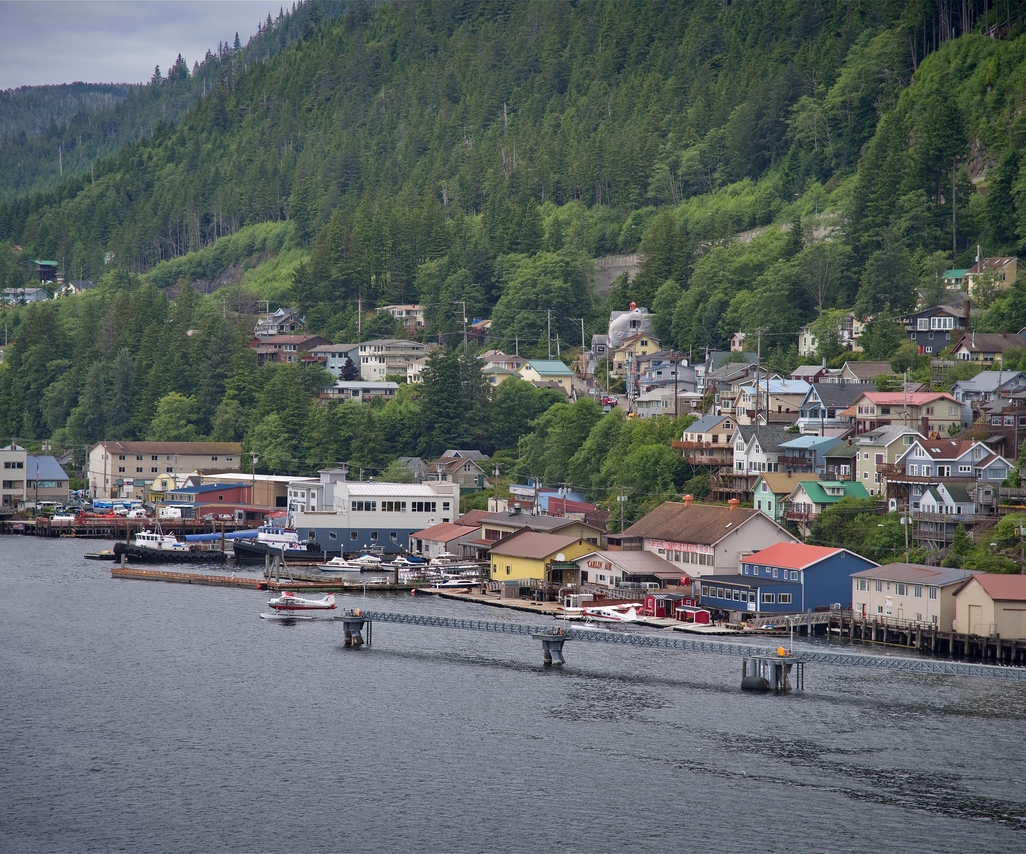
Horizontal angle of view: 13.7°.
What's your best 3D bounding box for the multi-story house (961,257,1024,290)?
[{"bbox_3d":[98.470,-30.886,870.000,8.500,7.700,9.800,0,1,-34],"label":"multi-story house"}]

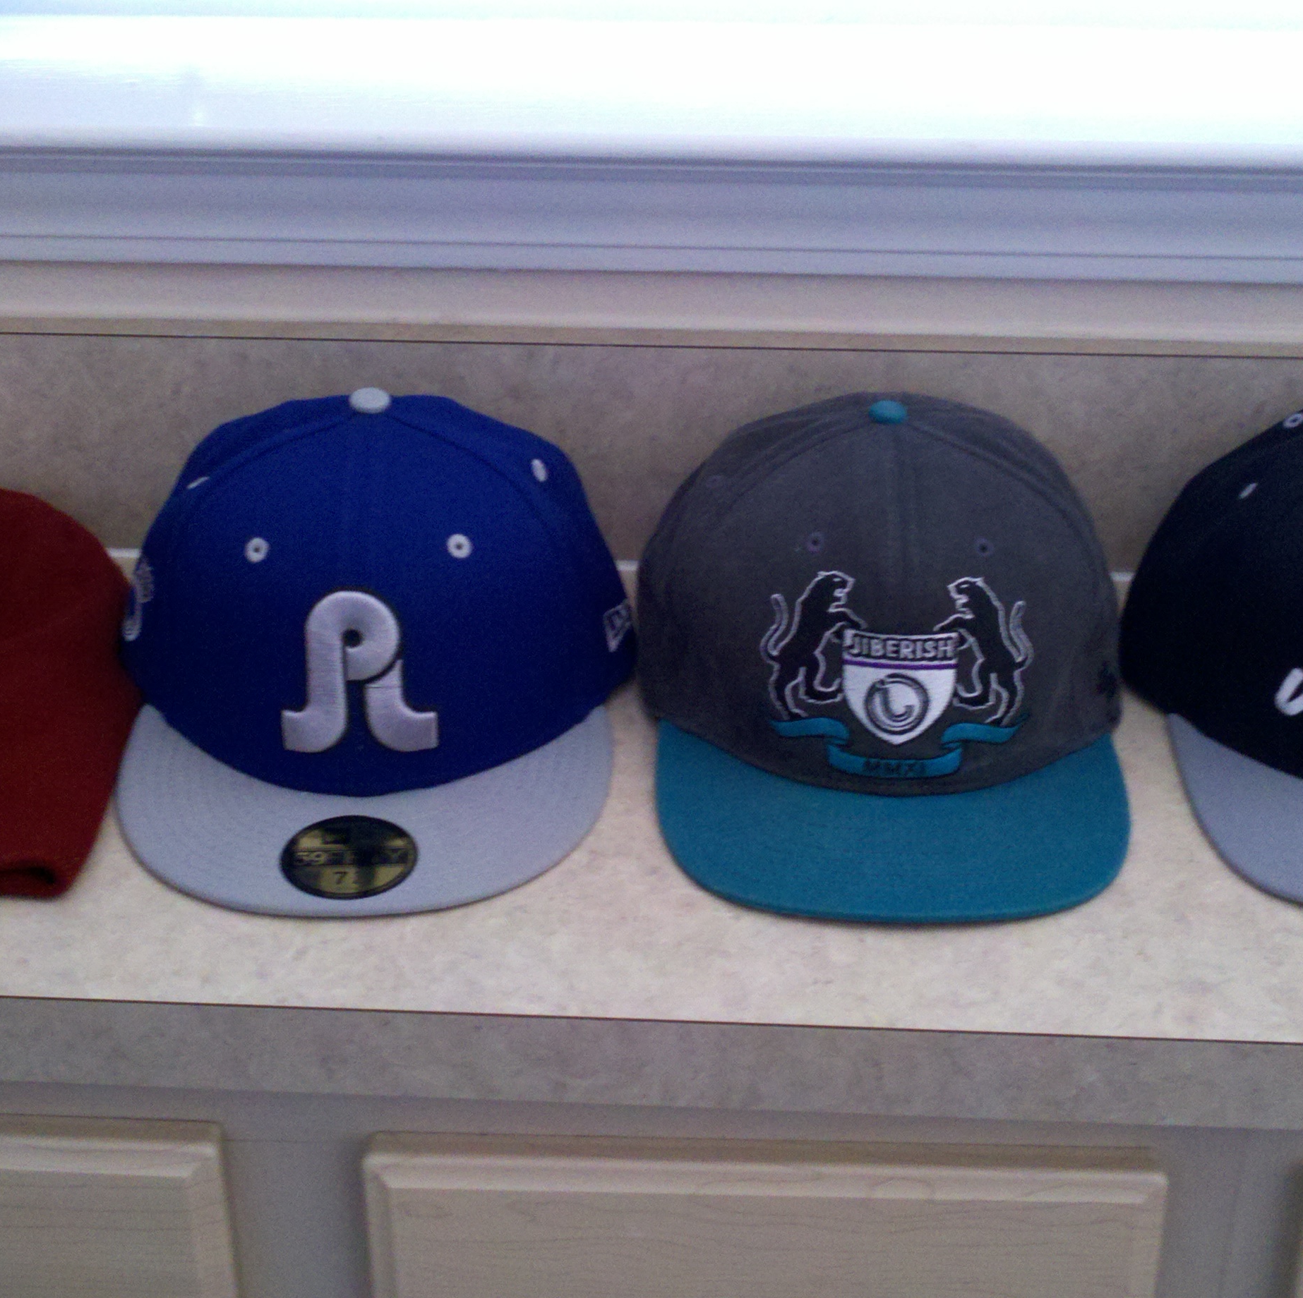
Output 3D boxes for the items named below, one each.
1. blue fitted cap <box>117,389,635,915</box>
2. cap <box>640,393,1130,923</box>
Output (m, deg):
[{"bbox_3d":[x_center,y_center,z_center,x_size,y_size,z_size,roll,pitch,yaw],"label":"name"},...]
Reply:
[{"bbox_3d":[-0.098,-0.025,0.857,0.184,0.122,0.257,-1,31,-1],"label":"blue fitted cap"},{"bbox_3d":[0.085,-0.020,0.851,0.180,0.120,0.255,2,31,3],"label":"cap"}]

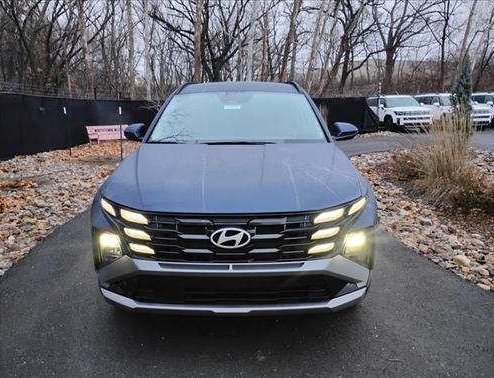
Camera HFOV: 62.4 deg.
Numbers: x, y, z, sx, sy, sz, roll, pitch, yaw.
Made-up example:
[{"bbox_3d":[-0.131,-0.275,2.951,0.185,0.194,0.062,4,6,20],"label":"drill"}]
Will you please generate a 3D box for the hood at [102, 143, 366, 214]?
[{"bbox_3d":[-0.073,-0.111,2.654,1.580,0.230,1.180,0,21,1],"label":"hood"}]

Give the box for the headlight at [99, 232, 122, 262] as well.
[{"bbox_3d":[-0.760,0.325,2.290,0.125,0.150,0.120,0,12,1],"label":"headlight"}]

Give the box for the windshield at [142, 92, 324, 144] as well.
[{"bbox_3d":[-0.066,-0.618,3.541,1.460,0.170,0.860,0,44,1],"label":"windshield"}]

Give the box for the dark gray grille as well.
[{"bbox_3d":[-0.077,0.223,2.140,1.310,0.270,0.240,0,12,1],"label":"dark gray grille"}]

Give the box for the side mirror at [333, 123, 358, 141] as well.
[{"bbox_3d":[0.865,-0.508,3.544,0.240,0.165,0.170,0,12,1],"label":"side mirror"}]

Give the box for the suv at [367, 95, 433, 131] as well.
[{"bbox_3d":[7.951,-4.128,21.724,1.930,1.740,4.750,-1,12,-1],"label":"suv"}]

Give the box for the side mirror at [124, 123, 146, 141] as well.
[{"bbox_3d":[-0.965,-0.499,3.563,0.240,0.165,0.170,0,12,1],"label":"side mirror"}]

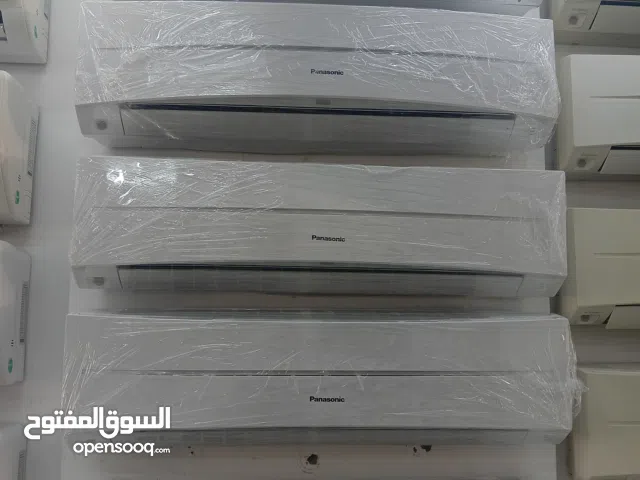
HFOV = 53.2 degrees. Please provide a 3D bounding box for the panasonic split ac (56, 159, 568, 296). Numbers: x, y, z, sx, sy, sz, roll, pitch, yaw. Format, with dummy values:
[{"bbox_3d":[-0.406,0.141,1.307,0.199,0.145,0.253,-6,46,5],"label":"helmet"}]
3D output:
[{"bbox_3d":[0.007,-0.014,1.488,1.065,0.282,0.228,1,-7,-3],"label":"panasonic split ac"}]

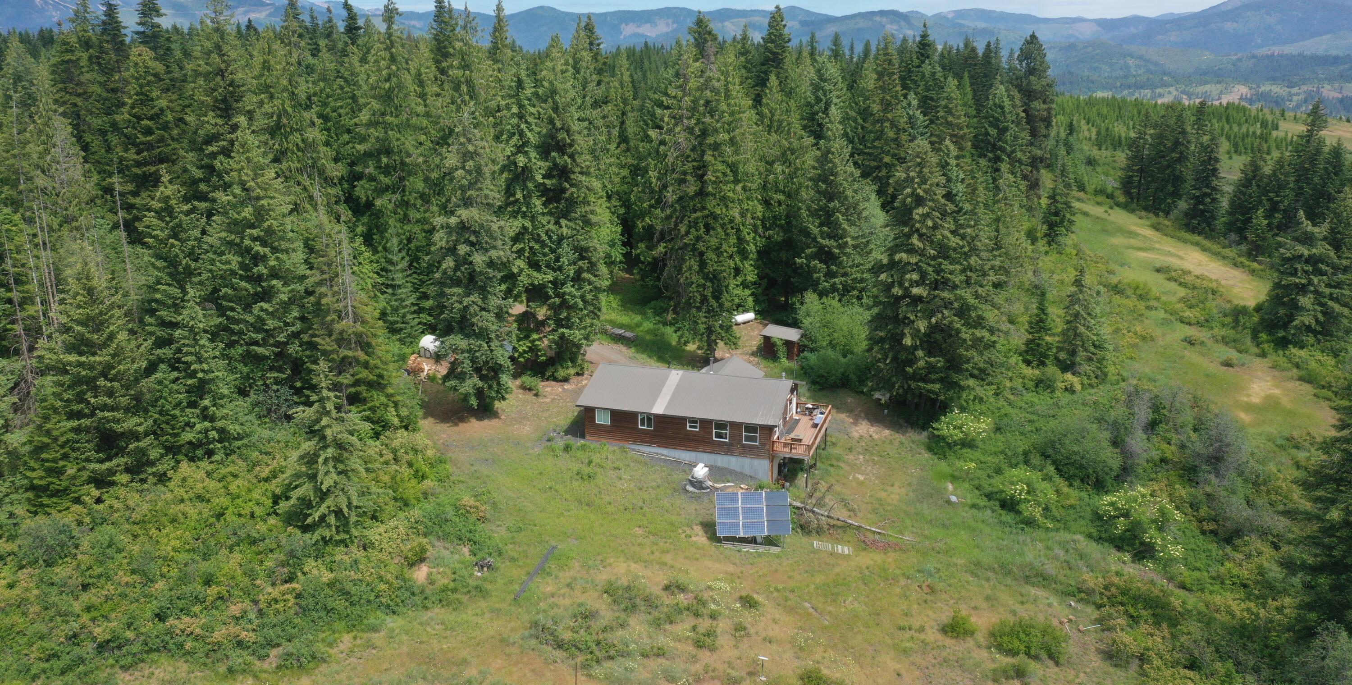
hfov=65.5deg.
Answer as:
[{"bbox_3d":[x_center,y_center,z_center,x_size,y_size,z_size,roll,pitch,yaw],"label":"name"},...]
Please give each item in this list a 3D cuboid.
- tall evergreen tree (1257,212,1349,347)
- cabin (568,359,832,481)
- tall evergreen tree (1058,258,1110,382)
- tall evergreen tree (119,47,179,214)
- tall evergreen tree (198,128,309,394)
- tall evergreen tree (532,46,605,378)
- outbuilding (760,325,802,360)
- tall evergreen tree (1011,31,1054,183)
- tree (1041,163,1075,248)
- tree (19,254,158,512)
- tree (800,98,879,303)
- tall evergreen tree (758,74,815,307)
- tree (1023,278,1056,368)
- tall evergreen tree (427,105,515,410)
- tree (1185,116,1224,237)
[{"bbox_3d":[77.320,-8.110,130.140,10.300,16.240,10.300,0,15,0],"label":"tall evergreen tree"},{"bbox_3d":[2.930,5.630,88.470,18.980,7.020,12.930,5,16,17],"label":"cabin"},{"bbox_3d":[39.630,-1.920,100.660,4.930,12.530,4.930,0,16,0],"label":"tall evergreen tree"},{"bbox_3d":[-59.710,-17.860,115.180,7.460,28.430,7.460,0,16,0],"label":"tall evergreen tree"},{"bbox_3d":[-34.230,-6.230,86.030,7.600,22.880,7.600,0,15,0],"label":"tall evergreen tree"},{"bbox_3d":[-10.110,-11.810,96.360,6.600,30.710,6.600,0,15,0],"label":"tall evergreen tree"},{"bbox_3d":[10.940,0.050,108.130,4.110,2.930,2.110,9,17,31],"label":"outbuilding"},{"bbox_3d":[64.410,-37.840,185.610,7.710,32.610,7.710,0,16,0],"label":"tall evergreen tree"},{"bbox_3d":[60.560,-21.190,164.030,5.130,13.540,5.130,0,16,0],"label":"tree"},{"bbox_3d":[-37.870,2.460,68.130,8.000,17.150,8.000,0,15,0],"label":"tree"},{"bbox_3d":[18.700,-14.760,116.470,8.860,24.160,8.860,0,16,0],"label":"tree"},{"bbox_3d":[12.750,-16.620,117.940,7.110,26.140,7.110,0,16,0],"label":"tall evergreen tree"},{"bbox_3d":[39.120,-2.160,113.030,3.700,9.710,3.700,0,15,0],"label":"tree"},{"bbox_3d":[-16.800,-6.510,88.120,6.800,24.860,6.800,0,15,0],"label":"tall evergreen tree"},{"bbox_3d":[89.460,-27.310,175.210,6.720,20.320,6.720,0,16,0],"label":"tree"}]

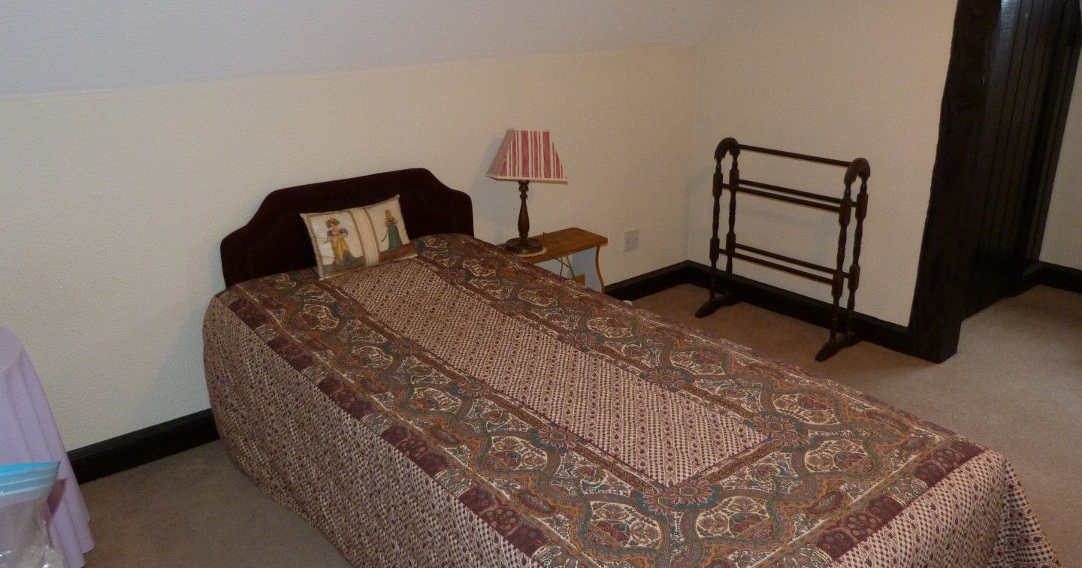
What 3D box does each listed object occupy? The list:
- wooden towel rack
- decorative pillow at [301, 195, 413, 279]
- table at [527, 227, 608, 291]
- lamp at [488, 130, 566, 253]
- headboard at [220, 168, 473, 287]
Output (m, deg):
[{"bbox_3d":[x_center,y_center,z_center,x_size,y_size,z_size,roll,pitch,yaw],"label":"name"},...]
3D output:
[{"bbox_3d":[1.005,-0.172,3.243,0.271,0.790,0.647,-16,24,-36],"label":"wooden towel rack"},{"bbox_3d":[-0.583,-0.155,2.538,0.356,0.216,0.095,-17,1,-38],"label":"decorative pillow"},{"bbox_3d":[0.016,0.062,3.148,0.497,0.454,0.246,-16,24,-36],"label":"table"},{"bbox_3d":[-0.059,-0.353,2.956,0.259,0.460,0.236,-5,20,-11],"label":"lamp"},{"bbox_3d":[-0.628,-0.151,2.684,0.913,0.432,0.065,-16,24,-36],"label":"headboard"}]

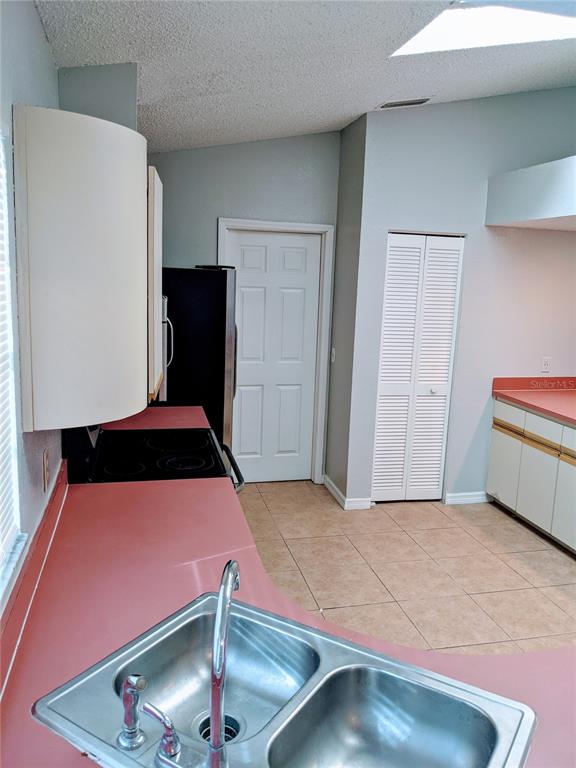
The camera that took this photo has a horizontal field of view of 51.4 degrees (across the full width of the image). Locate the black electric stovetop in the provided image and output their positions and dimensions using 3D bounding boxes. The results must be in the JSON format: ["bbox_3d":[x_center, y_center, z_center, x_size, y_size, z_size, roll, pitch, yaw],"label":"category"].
[{"bbox_3d":[-0.592,0.317,2.761,0.543,0.050,0.775,-1,11,-13],"label":"black electric stovetop"}]

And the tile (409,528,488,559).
[{"bbox_3d":[1.078,1.071,4.035,0.427,0.010,0.427,-1,11,-13],"label":"tile"}]

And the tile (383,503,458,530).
[{"bbox_3d":[0.971,0.986,4.413,0.425,0.010,0.425,-1,11,-13],"label":"tile"}]

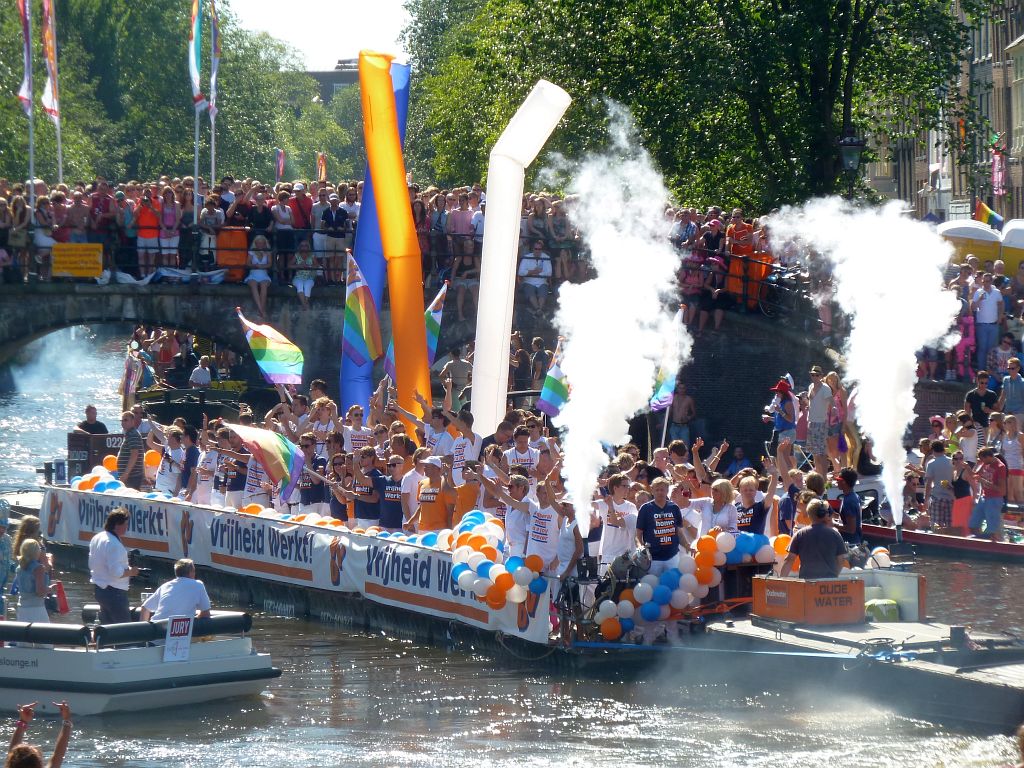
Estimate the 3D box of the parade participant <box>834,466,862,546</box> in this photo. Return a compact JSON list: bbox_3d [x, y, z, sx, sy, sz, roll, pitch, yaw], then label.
[{"bbox_3d":[3.837,1.871,57.034,0.450,1.850,0.520,-1,2,-14],"label":"parade participant"}]

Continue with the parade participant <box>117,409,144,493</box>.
[{"bbox_3d":[-5.113,1.261,67.029,0.340,1.800,0.500,-1,2,-20],"label":"parade participant"}]

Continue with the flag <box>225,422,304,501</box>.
[{"bbox_3d":[-3.069,0.962,62.018,1.000,0.970,0.450,0,2,12],"label":"flag"}]

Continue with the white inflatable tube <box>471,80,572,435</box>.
[{"bbox_3d":[0.091,-1.192,60.500,1.270,4.950,0.550,0,2,0],"label":"white inflatable tube"}]

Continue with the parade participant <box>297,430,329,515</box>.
[{"bbox_3d":[-2.418,1.487,60.629,0.500,1.800,0.350,1,2,35],"label":"parade participant"}]

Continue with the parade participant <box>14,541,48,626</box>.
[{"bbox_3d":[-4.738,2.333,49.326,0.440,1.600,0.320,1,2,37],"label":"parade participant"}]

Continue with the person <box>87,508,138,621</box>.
[{"bbox_3d":[-4.179,2.177,52.332,0.500,1.760,0.520,-2,3,-38],"label":"person"}]

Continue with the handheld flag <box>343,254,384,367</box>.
[{"bbox_3d":[-1.842,-0.912,62.000,0.550,1.400,0.300,0,2,11],"label":"handheld flag"}]

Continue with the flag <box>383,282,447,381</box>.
[{"bbox_3d":[-1.219,-0.656,62.500,0.820,1.240,0.300,0,2,0],"label":"flag"}]

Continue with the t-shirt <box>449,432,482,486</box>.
[{"bbox_3d":[-0.566,0.953,62.213,0.320,0.700,0.480,-2,3,-37],"label":"t-shirt"}]

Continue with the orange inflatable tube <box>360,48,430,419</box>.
[{"bbox_3d":[-1.476,-1.438,65.106,1.000,5.800,0.700,0,2,0],"label":"orange inflatable tube"}]

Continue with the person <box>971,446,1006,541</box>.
[{"bbox_3d":[6.882,1.749,72.231,0.550,1.680,0.450,1,2,25],"label":"person"}]

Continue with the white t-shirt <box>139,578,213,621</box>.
[{"bbox_3d":[-3.496,2.301,52.111,0.720,0.600,0.420,1,2,18],"label":"white t-shirt"}]

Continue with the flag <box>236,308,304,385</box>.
[{"bbox_3d":[-3.212,-0.499,66.500,0.930,1.050,0.300,0,2,0],"label":"flag"}]

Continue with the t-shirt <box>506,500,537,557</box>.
[{"bbox_3d":[0.113,1.572,54.000,0.300,0.660,0.450,-1,2,-30],"label":"t-shirt"}]

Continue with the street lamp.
[{"bbox_3d":[6.539,-2.777,96.079,0.500,4.300,0.500,0,2,0],"label":"street lamp"}]

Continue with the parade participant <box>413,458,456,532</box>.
[{"bbox_3d":[-0.937,1.775,59.733,0.550,1.820,0.450,2,3,41],"label":"parade participant"}]

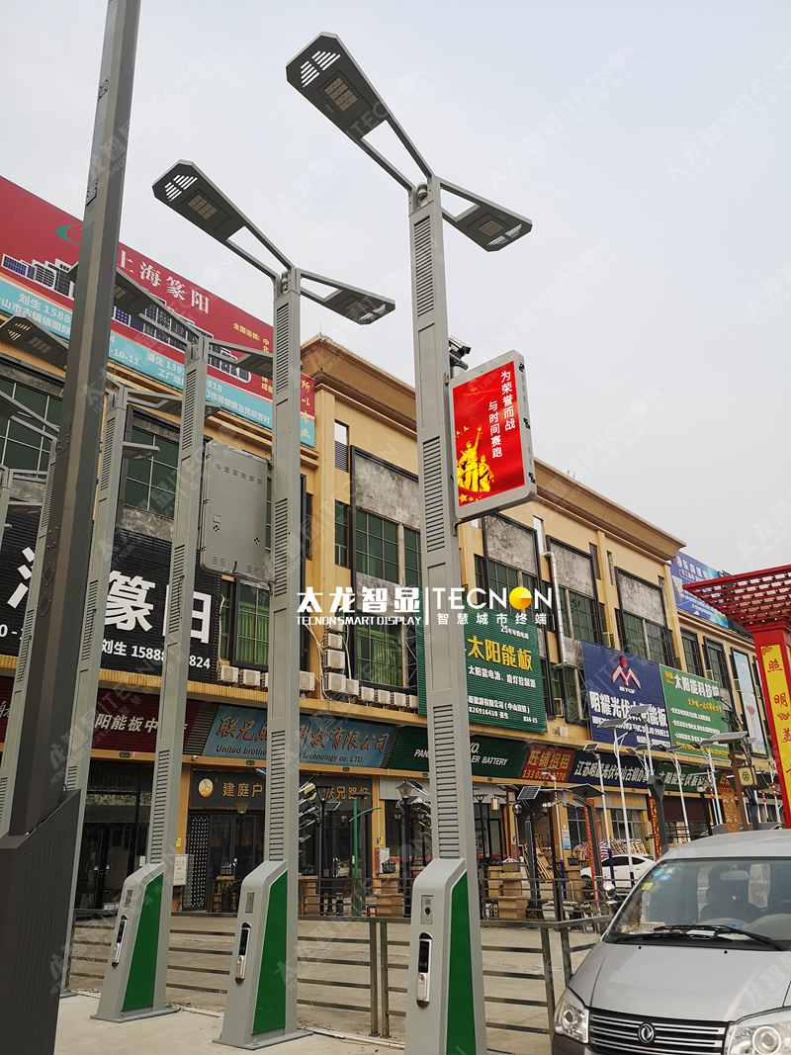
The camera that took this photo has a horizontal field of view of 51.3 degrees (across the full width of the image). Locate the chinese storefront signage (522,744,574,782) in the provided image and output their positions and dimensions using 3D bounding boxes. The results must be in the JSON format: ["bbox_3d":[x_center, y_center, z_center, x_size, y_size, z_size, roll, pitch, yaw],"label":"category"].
[{"bbox_3d":[8.246,12.750,44.377,0.200,1.763,4.572,3,-13,44],"label":"chinese storefront signage"}]

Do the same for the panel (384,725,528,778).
[{"bbox_3d":[3.186,10.792,39.094,0.200,1.743,10.574,3,-13,44],"label":"panel"}]

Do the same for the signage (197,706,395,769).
[{"bbox_3d":[-3.434,8.269,32.166,0.200,1.735,9.243,3,-13,44],"label":"signage"}]

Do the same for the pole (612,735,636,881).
[{"bbox_3d":[7.438,9.224,26.542,0.150,5.332,0.150,-20,-28,38],"label":"pole"}]

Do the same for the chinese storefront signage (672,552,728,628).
[{"bbox_3d":[25.919,5.328,69.898,0.300,5.168,9.669,-20,-28,38],"label":"chinese storefront signage"}]

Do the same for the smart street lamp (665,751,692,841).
[{"bbox_3d":[11.940,11.948,33.934,0.900,5.456,0.700,-20,-28,38],"label":"smart street lamp"}]

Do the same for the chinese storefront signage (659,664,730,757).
[{"bbox_3d":[22.059,13.655,60.479,0.200,5.890,10.265,-20,-28,38],"label":"chinese storefront signage"}]

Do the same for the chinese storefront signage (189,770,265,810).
[{"bbox_3d":[-5.718,9.456,29.529,0.150,1.190,4.009,-20,-28,38],"label":"chinese storefront signage"}]

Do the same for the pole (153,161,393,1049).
[{"bbox_3d":[-1.238,0.486,9.011,0.740,8.806,3.685,-20,-28,38],"label":"pole"}]

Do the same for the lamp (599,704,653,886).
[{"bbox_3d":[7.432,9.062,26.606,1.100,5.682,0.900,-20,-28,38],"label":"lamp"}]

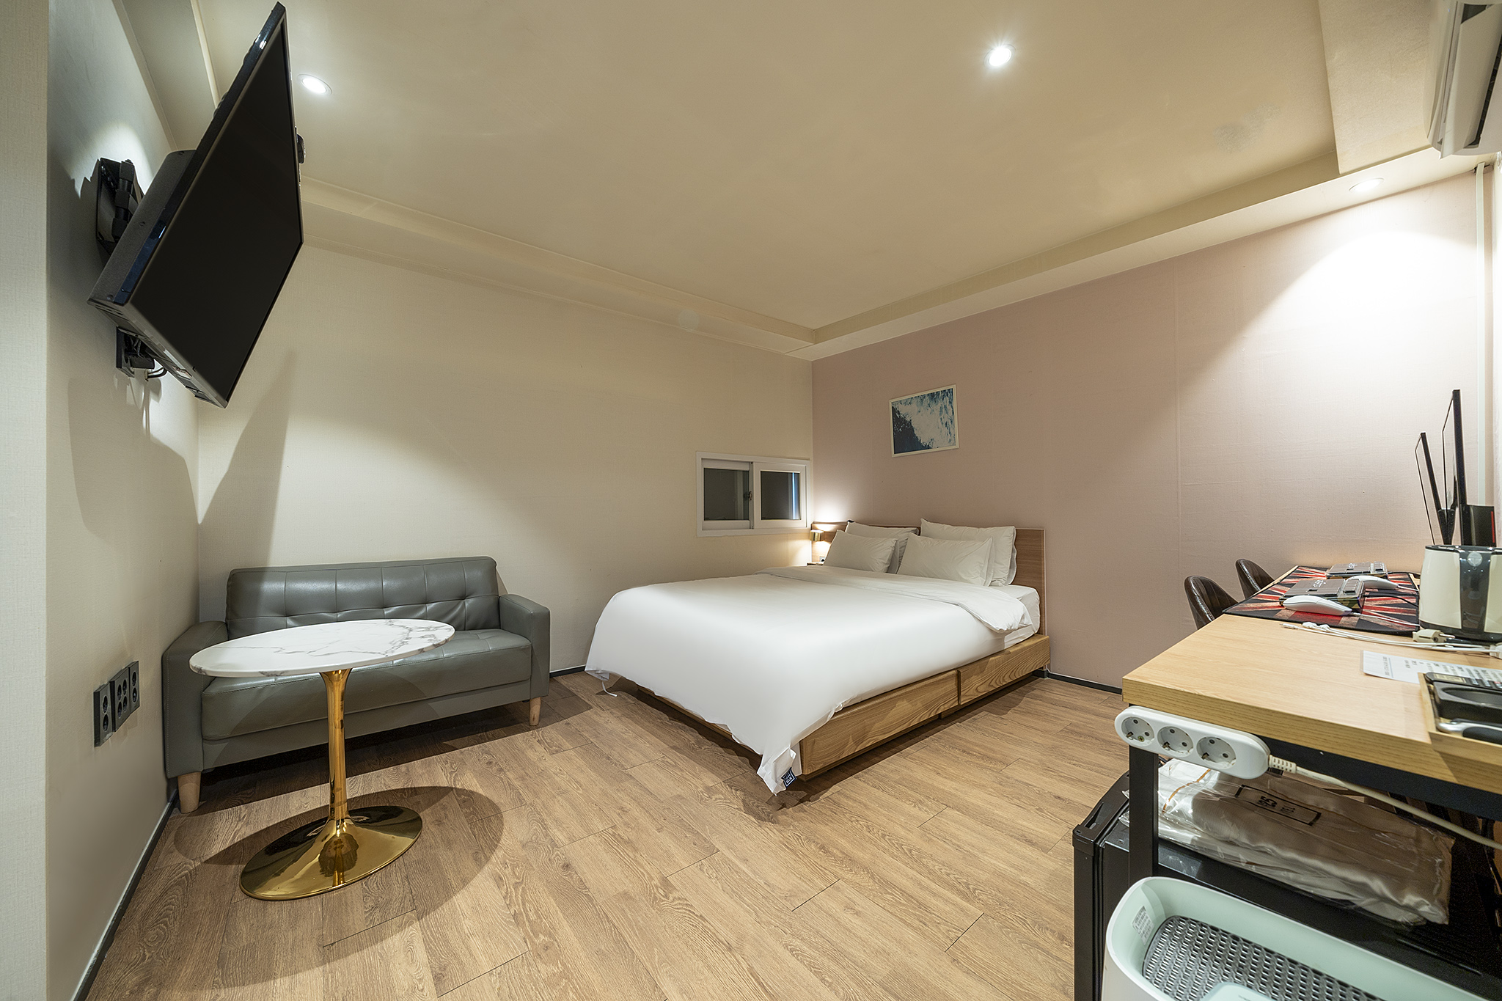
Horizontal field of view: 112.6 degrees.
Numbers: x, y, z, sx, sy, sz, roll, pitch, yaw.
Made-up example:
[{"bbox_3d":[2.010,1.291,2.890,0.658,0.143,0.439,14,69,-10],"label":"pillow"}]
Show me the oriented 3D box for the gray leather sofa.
[{"bbox_3d":[-1.613,0.673,2.225,1.170,0.764,0.634,1,-1,-37],"label":"gray leather sofa"}]

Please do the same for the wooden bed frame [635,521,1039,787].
[{"bbox_3d":[0.445,0.619,3.005,2.059,0.900,1.685,1,-1,-40],"label":"wooden bed frame"}]

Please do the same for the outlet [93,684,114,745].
[{"bbox_3d":[-1.467,0.482,1.133,0.013,0.122,0.075,1,-1,-40],"label":"outlet"}]

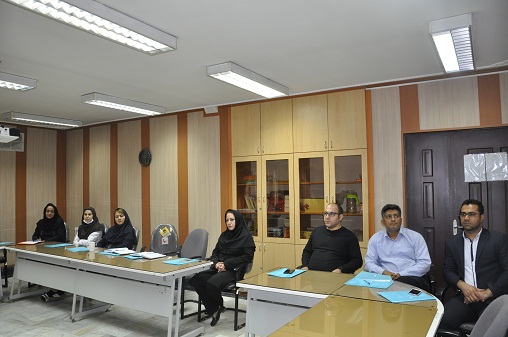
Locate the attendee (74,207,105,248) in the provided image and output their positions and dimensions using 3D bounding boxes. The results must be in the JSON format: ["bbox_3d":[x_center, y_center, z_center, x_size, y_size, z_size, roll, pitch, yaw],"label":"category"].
[{"bbox_3d":[-2.539,1.199,5.497,0.500,1.260,0.740,-1,-2,11],"label":"attendee"}]

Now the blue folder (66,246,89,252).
[{"bbox_3d":[-2.280,1.049,4.947,0.240,0.012,0.330,1,-3,-37],"label":"blue folder"}]

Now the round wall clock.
[{"bbox_3d":[-1.888,-0.188,6.557,0.310,0.310,0.045,-2,-2,31],"label":"round wall clock"}]

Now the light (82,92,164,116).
[{"bbox_3d":[-1.806,-0.890,5.401,0.305,0.092,1.235,-2,-3,32],"label":"light"}]

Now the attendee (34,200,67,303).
[{"bbox_3d":[-3.173,1.206,5.888,0.520,1.290,0.740,-1,-2,9],"label":"attendee"}]

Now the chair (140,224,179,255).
[{"bbox_3d":[-1.386,1.303,5.147,0.570,1.000,0.610,-2,-2,28],"label":"chair"}]

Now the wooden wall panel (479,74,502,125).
[{"bbox_3d":[2.315,-0.669,3.734,0.195,0.530,0.025,-2,-2,31],"label":"wooden wall panel"}]

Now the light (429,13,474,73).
[{"bbox_3d":[1.723,-1.015,3.240,0.290,0.092,1.235,-2,-3,32],"label":"light"}]

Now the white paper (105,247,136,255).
[{"bbox_3d":[-1.690,1.043,4.816,0.260,0.020,0.400,1,-3,-44],"label":"white paper"}]

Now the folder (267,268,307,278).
[{"bbox_3d":[0.297,0.965,3.521,0.260,0.012,0.300,-2,-2,31],"label":"folder"}]

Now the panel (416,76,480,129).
[{"bbox_3d":[2.117,-0.706,4.157,0.587,0.525,0.030,-2,-3,32],"label":"panel"}]

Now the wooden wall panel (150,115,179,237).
[{"bbox_3d":[-1.473,0.454,6.283,0.630,2.620,0.030,-2,-3,32],"label":"wooden wall panel"}]

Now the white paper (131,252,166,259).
[{"bbox_3d":[-1.249,1.027,4.507,0.260,0.020,0.400,1,-3,-44],"label":"white paper"}]

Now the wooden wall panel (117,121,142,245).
[{"bbox_3d":[-2.204,0.443,6.740,0.600,2.540,0.030,-2,-2,31],"label":"wooden wall panel"}]

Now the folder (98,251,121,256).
[{"bbox_3d":[-1.709,1.040,4.656,0.310,0.012,0.250,-2,-2,27],"label":"folder"}]

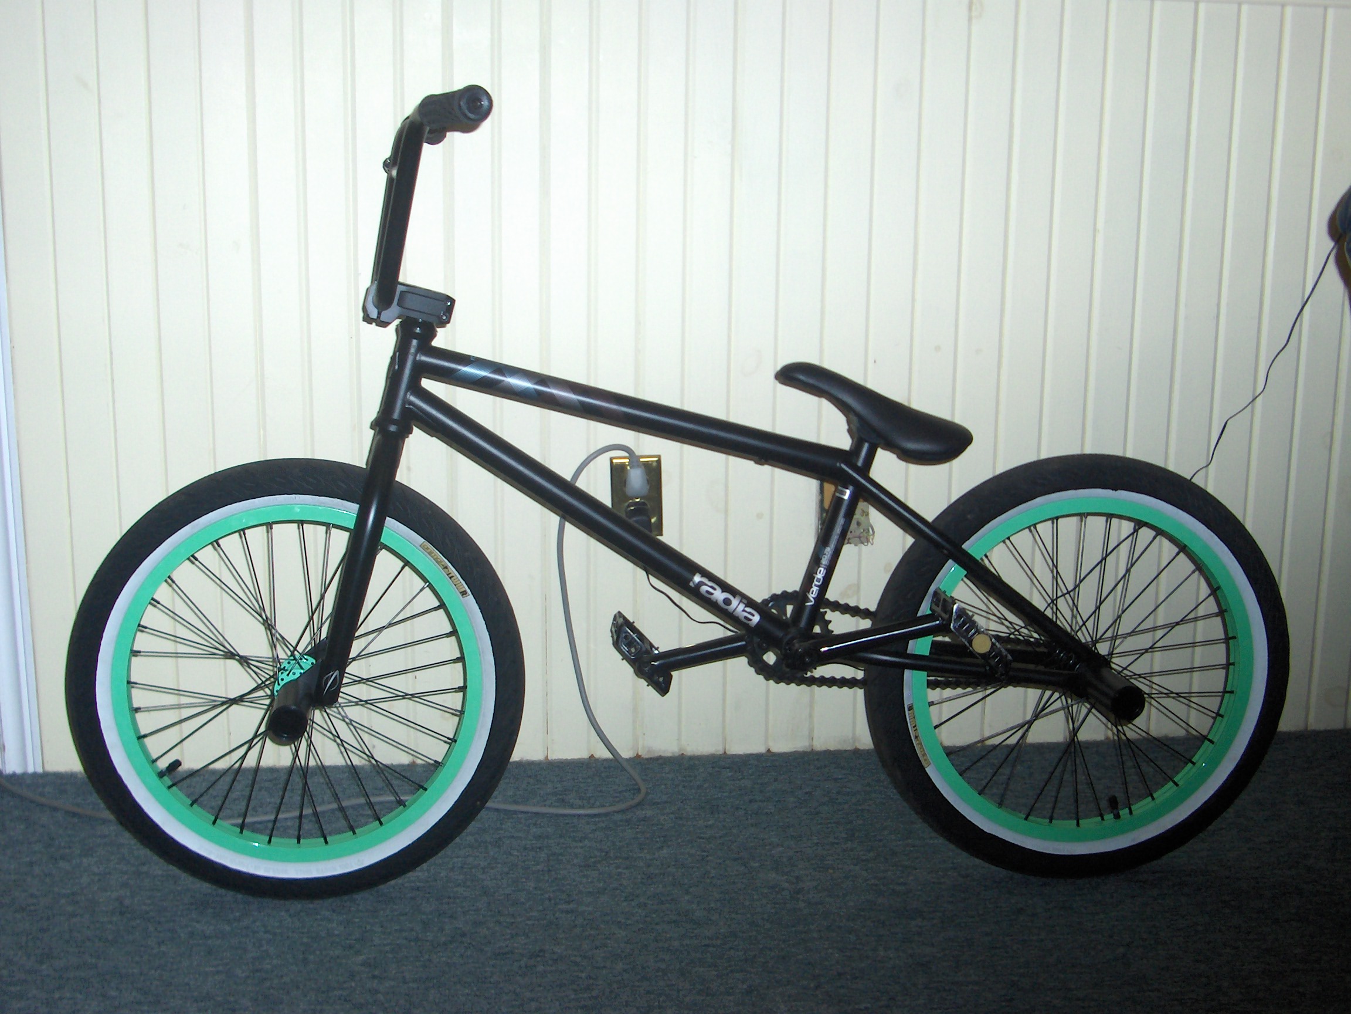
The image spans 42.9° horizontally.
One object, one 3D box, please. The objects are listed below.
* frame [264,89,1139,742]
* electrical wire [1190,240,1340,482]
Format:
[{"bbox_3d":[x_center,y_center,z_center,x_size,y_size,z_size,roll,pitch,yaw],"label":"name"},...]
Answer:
[{"bbox_3d":[0.025,-0.121,2.006,0.965,0.675,0.740,0,11,-6],"label":"frame"},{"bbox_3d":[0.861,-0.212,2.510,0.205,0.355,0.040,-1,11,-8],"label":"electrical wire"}]

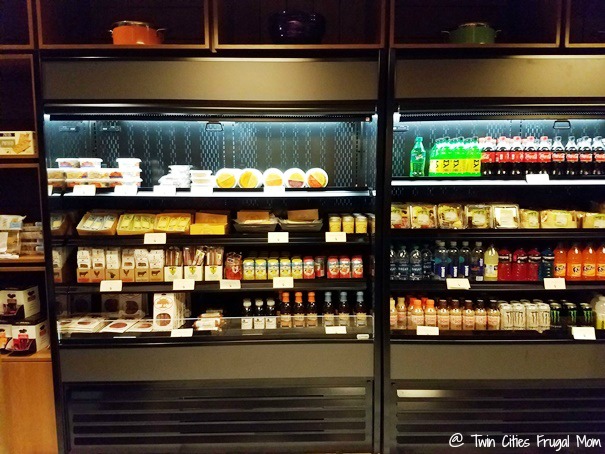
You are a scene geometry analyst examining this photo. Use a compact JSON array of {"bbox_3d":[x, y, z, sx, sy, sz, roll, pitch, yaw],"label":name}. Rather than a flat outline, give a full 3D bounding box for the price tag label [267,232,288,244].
[{"bbox_3d":[-0.135,0.062,2.578,0.117,0.062,0.005,0,5,0],"label":"price tag label"}]

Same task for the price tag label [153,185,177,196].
[{"bbox_3d":[-0.774,-0.206,2.552,0.122,0.060,0.005,0,5,0],"label":"price tag label"}]

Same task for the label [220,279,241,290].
[{"bbox_3d":[-0.405,0.326,2.570,0.115,0.056,0.005,0,-7,0],"label":"label"}]

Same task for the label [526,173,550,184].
[{"bbox_3d":[1.312,-0.268,2.530,0.118,0.055,0.005,0,-3,0],"label":"label"}]

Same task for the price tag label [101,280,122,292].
[{"bbox_3d":[-1.025,0.319,2.440,0.114,0.057,0.006,0,6,0],"label":"price tag label"}]

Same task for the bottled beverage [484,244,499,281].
[{"bbox_3d":[1.116,0.208,2.682,0.077,0.213,0.077,0,5,0],"label":"bottled beverage"}]

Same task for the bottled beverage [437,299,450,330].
[{"bbox_3d":[0.841,0.521,2.702,0.065,0.165,0.065,0,5,0],"label":"bottled beverage"}]

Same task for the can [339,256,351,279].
[{"bbox_3d":[0.237,0.231,2.520,0.065,0.118,0.065,0,6,0],"label":"can"}]

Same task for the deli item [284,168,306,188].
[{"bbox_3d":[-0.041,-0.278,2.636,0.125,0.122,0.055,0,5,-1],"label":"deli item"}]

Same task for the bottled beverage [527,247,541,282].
[{"bbox_3d":[1.389,0.222,2.721,0.072,0.200,0.072,0,5,-1],"label":"bottled beverage"}]

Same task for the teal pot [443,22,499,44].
[{"bbox_3d":[0.973,-1.086,2.608,0.345,0.180,0.275,0,5,0],"label":"teal pot"}]

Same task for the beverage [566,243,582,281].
[{"bbox_3d":[1.589,0.201,2.650,0.073,0.229,0.073,0,5,0],"label":"beverage"}]

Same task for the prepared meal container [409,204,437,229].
[{"bbox_3d":[0.698,-0.057,2.610,0.148,0.140,0.070,0,0,0],"label":"prepared meal container"}]

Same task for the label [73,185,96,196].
[{"bbox_3d":[-1.156,-0.194,2.410,0.114,0.057,0.006,0,6,0],"label":"label"}]

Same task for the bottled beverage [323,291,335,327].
[{"bbox_3d":[0.162,0.504,2.772,0.065,0.204,0.065,0,5,-1],"label":"bottled beverage"}]

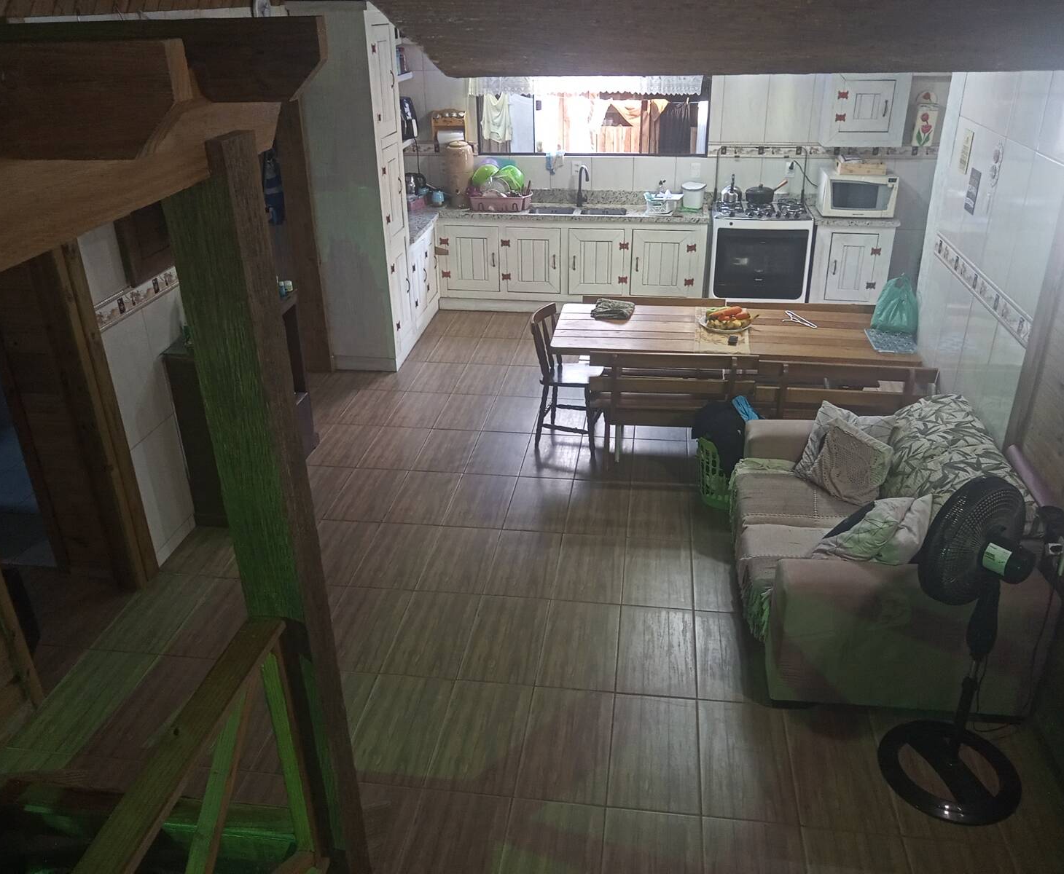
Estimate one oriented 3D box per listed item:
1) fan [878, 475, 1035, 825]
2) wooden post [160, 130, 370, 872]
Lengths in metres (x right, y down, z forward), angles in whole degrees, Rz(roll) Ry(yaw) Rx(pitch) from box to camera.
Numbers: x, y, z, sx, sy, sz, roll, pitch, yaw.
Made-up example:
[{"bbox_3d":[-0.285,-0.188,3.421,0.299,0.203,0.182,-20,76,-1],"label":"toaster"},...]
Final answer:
[{"bbox_3d":[1.453,0.670,3.068,0.460,1.115,0.460,-22,33,-38],"label":"fan"},{"bbox_3d":[-0.571,0.412,2.189,0.138,2.136,0.148,2,24,8],"label":"wooden post"}]

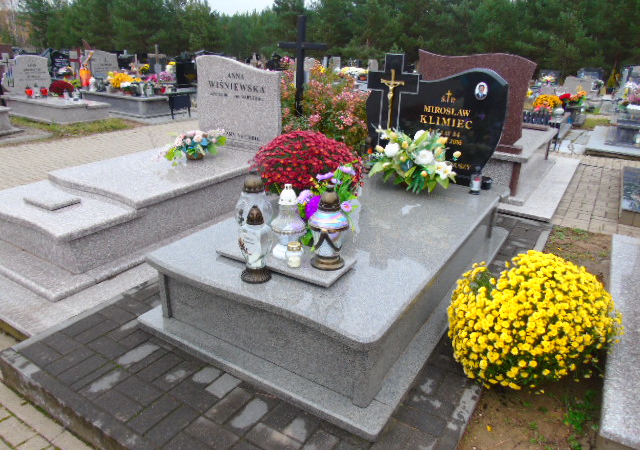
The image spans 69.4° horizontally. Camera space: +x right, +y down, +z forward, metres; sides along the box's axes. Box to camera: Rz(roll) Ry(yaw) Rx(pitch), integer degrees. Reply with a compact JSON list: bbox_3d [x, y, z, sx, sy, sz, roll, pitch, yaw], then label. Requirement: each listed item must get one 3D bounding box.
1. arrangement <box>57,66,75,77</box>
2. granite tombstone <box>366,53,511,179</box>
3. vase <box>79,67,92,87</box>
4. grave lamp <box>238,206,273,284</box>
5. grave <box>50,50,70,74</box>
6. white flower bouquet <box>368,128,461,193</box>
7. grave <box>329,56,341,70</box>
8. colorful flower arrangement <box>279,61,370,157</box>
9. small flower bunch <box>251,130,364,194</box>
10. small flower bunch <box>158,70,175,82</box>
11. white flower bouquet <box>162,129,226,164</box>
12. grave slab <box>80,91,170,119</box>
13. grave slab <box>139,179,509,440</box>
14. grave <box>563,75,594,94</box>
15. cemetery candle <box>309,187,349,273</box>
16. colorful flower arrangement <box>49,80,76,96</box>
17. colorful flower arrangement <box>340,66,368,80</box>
[{"bbox_3d":[-5.559,-3.342,10.096,0.360,0.310,0.420,15,26,29],"label":"arrangement"},{"bbox_3d":[0.879,-0.841,3.694,1.105,0.945,0.130,15,25,28],"label":"granite tombstone"},{"bbox_3d":[-4.868,-3.048,9.595,0.260,0.410,0.260,15,25,28],"label":"vase"},{"bbox_3d":[-0.292,0.082,2.113,0.152,0.345,0.148,6,23,10],"label":"grave lamp"},{"bbox_3d":[-6.128,-3.804,10.919,0.130,0.610,0.490,15,25,28],"label":"grave"},{"bbox_3d":[0.638,-0.435,3.238,0.620,0.424,0.420,15,25,28],"label":"white flower bouquet"},{"bbox_3d":[0.415,-4.872,14.448,0.130,0.730,0.580,15,25,28],"label":"grave"},{"bbox_3d":[0.017,-1.090,4.797,1.000,1.150,0.800,15,25,28],"label":"colorful flower arrangement"},{"bbox_3d":[-0.079,-0.358,2.919,0.670,0.440,0.670,2,22,-1],"label":"small flower bunch"},{"bbox_3d":[-3.096,-3.005,9.353,0.320,0.280,0.350,15,26,29],"label":"small flower bunch"},{"bbox_3d":[-1.056,-0.689,3.884,0.560,0.260,0.360,-4,24,-14],"label":"white flower bouquet"},{"bbox_3d":[-3.718,-2.466,9.229,1.950,0.340,1.020,15,25,28],"label":"grave slab"},{"bbox_3d":[0.283,0.118,2.887,1.301,0.370,2.385,15,25,28],"label":"grave slab"},{"bbox_3d":[5.443,-2.937,9.695,0.650,0.460,0.200,15,26,29],"label":"grave"},{"bbox_3d":[0.060,0.008,2.168,0.188,0.395,0.188,2,22,-1],"label":"cemetery candle"},{"bbox_3d":[-4.770,-2.530,8.569,0.420,0.330,0.420,15,25,28],"label":"colorful flower arrangement"},{"bbox_3d":[0.870,-3.844,11.651,0.640,0.360,0.500,15,26,29],"label":"colorful flower arrangement"}]

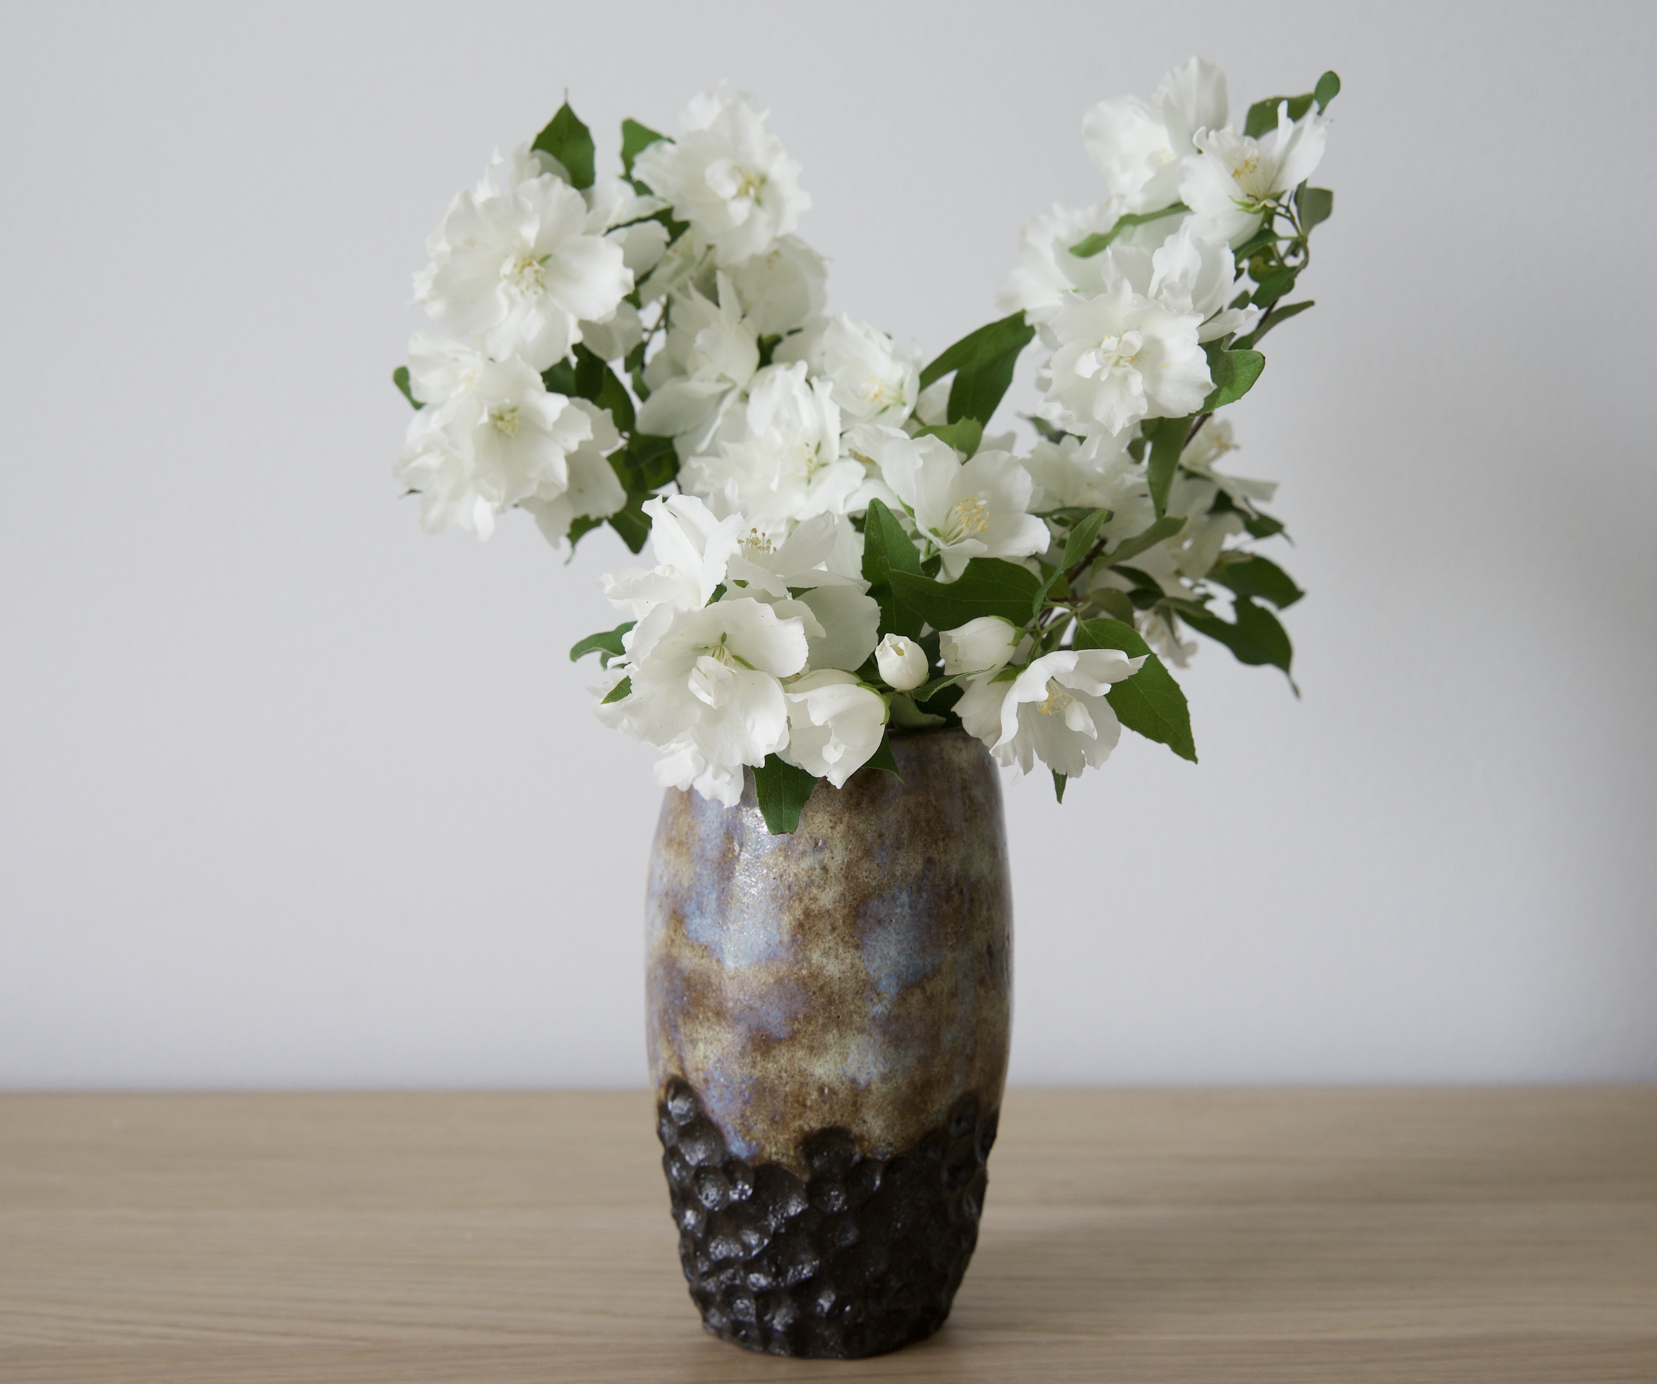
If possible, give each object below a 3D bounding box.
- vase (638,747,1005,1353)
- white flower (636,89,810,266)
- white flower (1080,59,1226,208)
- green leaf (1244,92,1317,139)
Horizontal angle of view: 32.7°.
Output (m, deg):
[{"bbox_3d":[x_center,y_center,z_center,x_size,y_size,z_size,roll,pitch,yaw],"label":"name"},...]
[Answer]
[{"bbox_3d":[0.000,0.101,0.865,0.112,0.190,0.112,0,6,0],"label":"vase"},{"bbox_3d":[-0.029,-0.142,0.780,0.047,0.047,0.030,-1,3,-14],"label":"white flower"},{"bbox_3d":[0.092,-0.155,0.785,0.041,0.042,0.028,2,3,15],"label":"white flower"},{"bbox_3d":[0.120,-0.153,0.752,0.021,0.012,0.010,-18,6,0],"label":"green leaf"}]

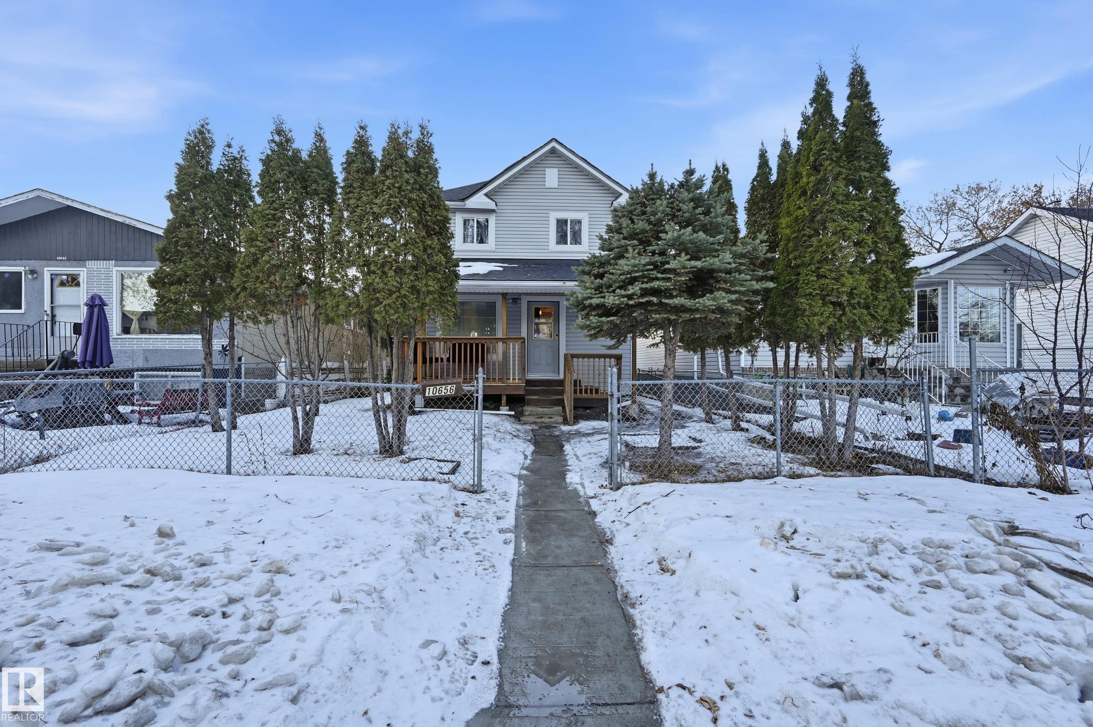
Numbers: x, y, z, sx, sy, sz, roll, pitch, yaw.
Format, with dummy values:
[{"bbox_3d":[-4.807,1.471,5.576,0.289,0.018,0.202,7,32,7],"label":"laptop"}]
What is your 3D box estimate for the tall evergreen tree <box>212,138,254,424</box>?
[{"bbox_3d":[-5.780,-1.467,7.800,0.850,5.348,0.850,0,0,0],"label":"tall evergreen tree"}]

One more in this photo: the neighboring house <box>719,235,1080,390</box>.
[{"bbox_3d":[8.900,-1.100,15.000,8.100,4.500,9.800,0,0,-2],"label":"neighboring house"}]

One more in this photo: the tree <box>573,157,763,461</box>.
[{"bbox_3d":[1.712,-0.676,5.850,2.550,4.153,2.500,0,0,0],"label":"tree"}]

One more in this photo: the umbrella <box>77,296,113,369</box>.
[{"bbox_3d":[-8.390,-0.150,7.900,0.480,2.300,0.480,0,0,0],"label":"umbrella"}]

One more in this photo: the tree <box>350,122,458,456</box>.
[{"bbox_3d":[-1.981,-1.038,5.900,1.450,4.639,1.300,0,0,0],"label":"tree"}]

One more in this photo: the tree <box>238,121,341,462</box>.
[{"bbox_3d":[-3.571,-1.080,5.900,1.350,4.674,1.250,0,0,0],"label":"tree"}]

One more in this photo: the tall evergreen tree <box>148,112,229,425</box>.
[{"bbox_3d":[-6.304,-1.568,7.500,1.150,5.520,1.150,0,0,0],"label":"tall evergreen tree"}]

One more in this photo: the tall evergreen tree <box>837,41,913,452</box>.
[{"bbox_3d":[4.606,-1.502,5.950,1.000,5.707,1.000,0,0,0],"label":"tall evergreen tree"}]

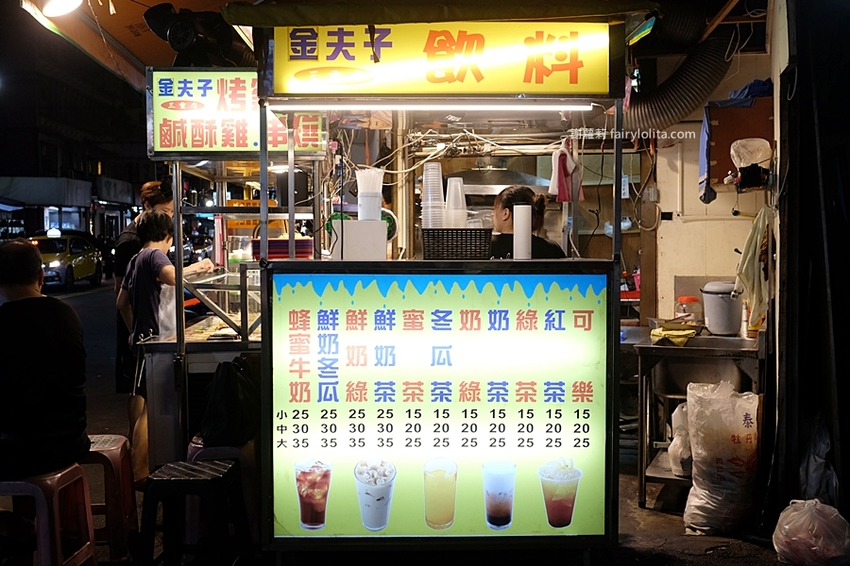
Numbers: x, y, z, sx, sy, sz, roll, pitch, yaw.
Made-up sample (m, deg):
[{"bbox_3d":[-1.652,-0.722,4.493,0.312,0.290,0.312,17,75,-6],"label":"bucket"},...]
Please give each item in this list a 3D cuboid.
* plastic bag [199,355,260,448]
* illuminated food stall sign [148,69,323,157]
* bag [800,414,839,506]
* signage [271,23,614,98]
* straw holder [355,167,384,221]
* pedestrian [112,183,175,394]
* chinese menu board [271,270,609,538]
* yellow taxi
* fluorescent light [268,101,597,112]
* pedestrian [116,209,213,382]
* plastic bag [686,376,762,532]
[{"bbox_3d":[-0.881,0.530,3.760,0.290,0.420,0.210,0,2,-6],"label":"plastic bag"},{"bbox_3d":[-0.968,-0.874,4.270,0.888,0.449,0.100,0,2,-2],"label":"illuminated food stall sign"},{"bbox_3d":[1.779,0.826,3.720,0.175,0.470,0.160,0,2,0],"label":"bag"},{"bbox_3d":[0.059,-0.810,3.027,1.214,0.259,0.100,0,2,-2],"label":"signage"},{"bbox_3d":[-0.215,-0.347,3.200,0.112,0.200,0.112,0,2,-2],"label":"straw holder"},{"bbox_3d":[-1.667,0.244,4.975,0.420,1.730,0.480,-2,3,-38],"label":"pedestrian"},{"bbox_3d":[0.057,0.447,3.060,1.224,0.975,0.080,0,2,-2],"label":"chinese menu board"},{"bbox_3d":[-11.673,-0.682,26.200,1.750,1.580,4.450,0,2,-6],"label":"yellow taxi"},{"bbox_3d":[0.020,-0.651,3.080,1.205,0.035,0.045,0,2,-2],"label":"fluorescent light"},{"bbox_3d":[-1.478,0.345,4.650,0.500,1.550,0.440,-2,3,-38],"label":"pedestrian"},{"bbox_3d":[1.408,0.821,3.910,0.330,0.690,0.260,0,2,0],"label":"plastic bag"}]

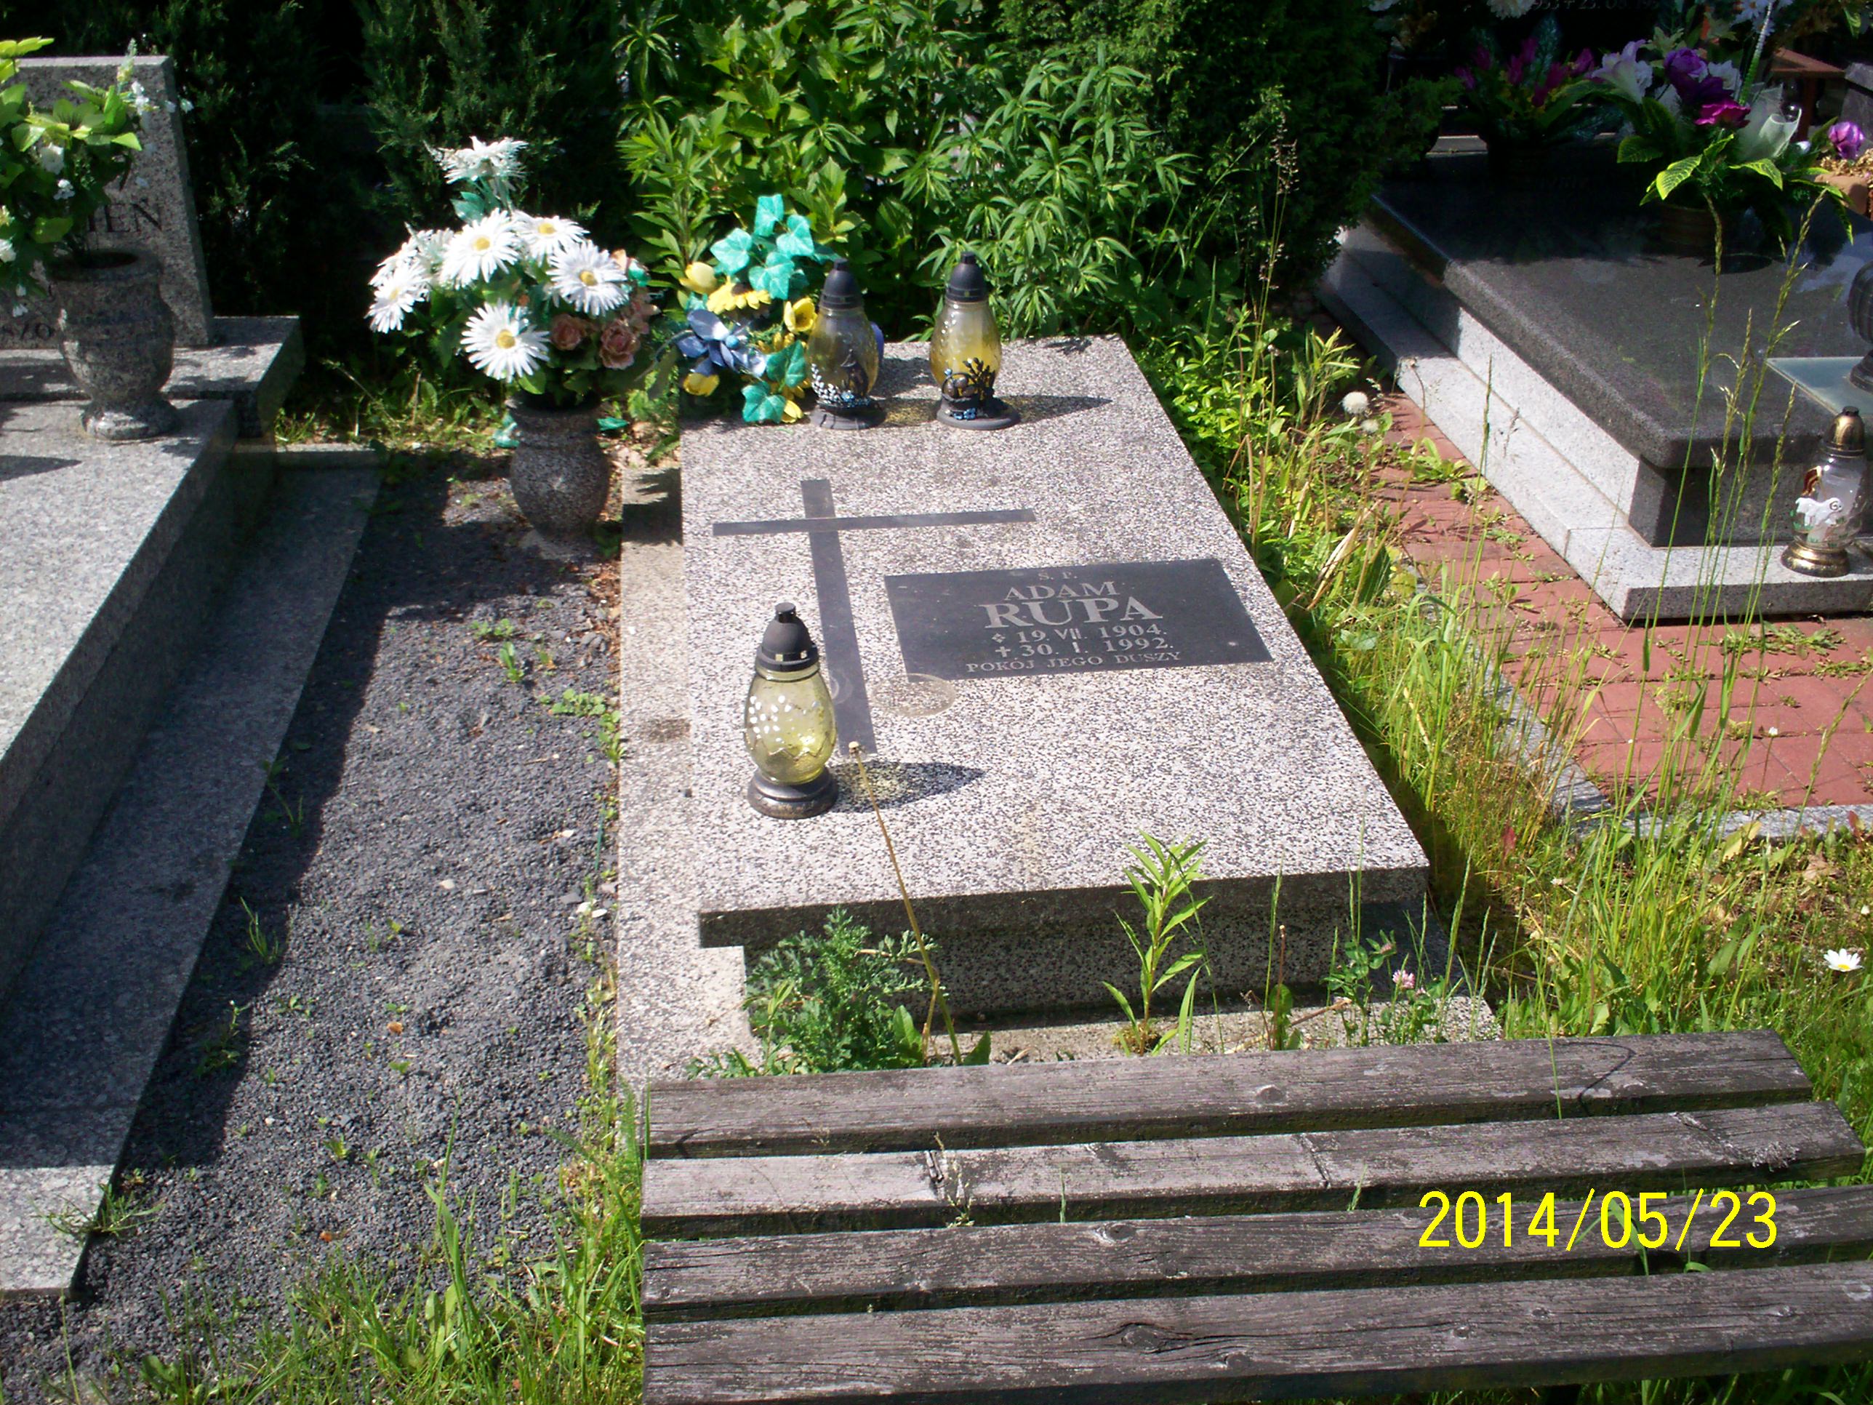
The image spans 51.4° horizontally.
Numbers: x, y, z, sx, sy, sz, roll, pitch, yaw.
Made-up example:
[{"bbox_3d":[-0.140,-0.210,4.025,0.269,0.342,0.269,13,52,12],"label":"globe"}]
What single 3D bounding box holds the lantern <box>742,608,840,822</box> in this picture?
[{"bbox_3d":[-0.167,0.003,2.217,0.109,0.252,0.109,-3,30,-7],"label":"lantern"}]

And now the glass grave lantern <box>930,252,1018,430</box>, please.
[{"bbox_3d":[0.065,-0.594,3.168,0.140,0.275,0.128,1,30,1],"label":"glass grave lantern"}]

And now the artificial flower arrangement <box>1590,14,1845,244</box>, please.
[{"bbox_3d":[1.777,-1.244,4.339,0.500,0.400,0.420,-3,30,-7],"label":"artificial flower arrangement"}]

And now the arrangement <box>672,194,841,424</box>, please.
[{"bbox_3d":[-0.299,-0.668,3.224,0.300,0.340,0.250,-3,30,-7],"label":"arrangement"}]

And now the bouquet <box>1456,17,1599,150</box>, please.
[{"bbox_3d":[1.540,-1.562,4.970,0.360,0.330,0.320,-3,30,-7],"label":"bouquet"}]

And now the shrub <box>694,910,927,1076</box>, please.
[{"bbox_3d":[-0.138,0.325,2.145,0.240,0.210,0.190,-3,30,-7],"label":"shrub"}]

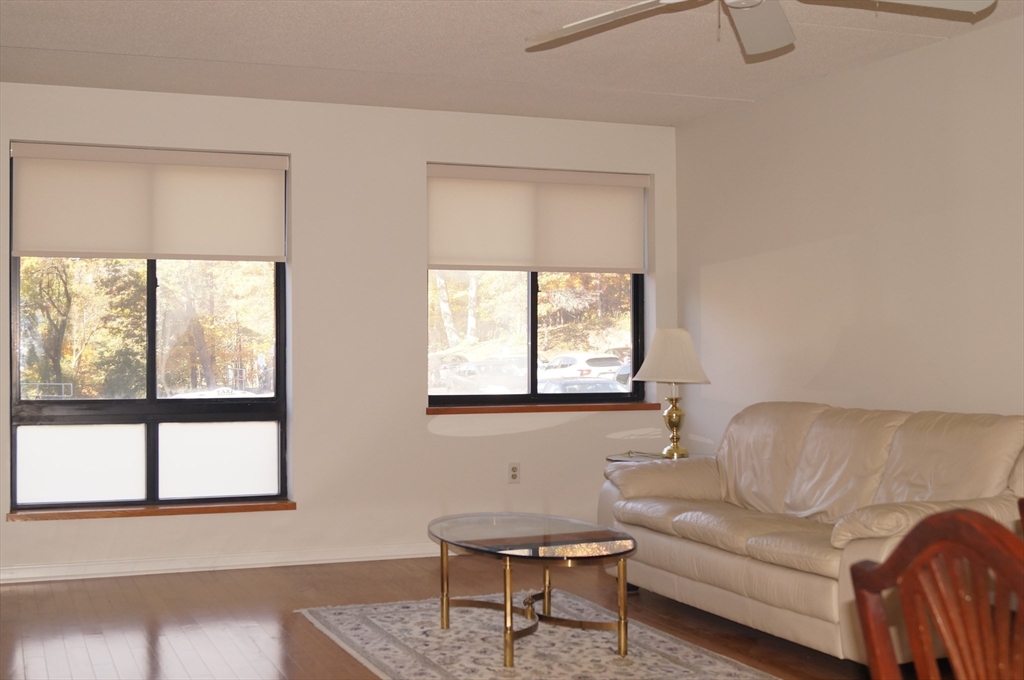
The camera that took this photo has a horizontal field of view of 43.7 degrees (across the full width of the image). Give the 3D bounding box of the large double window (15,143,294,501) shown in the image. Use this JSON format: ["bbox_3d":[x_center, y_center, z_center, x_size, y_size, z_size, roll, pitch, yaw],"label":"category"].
[{"bbox_3d":[-1.850,-0.062,6.612,1.380,1.825,0.120,0,0,-21],"label":"large double window"}]

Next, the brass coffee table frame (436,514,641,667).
[{"bbox_3d":[0.061,0.962,5.004,0.680,0.425,1.260,0,0,-21],"label":"brass coffee table frame"}]

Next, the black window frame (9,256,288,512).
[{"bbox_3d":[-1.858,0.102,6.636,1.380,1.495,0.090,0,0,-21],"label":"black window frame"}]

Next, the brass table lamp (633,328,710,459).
[{"bbox_3d":[0.867,0.287,6.803,0.416,0.695,0.416,0,0,0],"label":"brass table lamp"}]

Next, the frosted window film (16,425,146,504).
[{"bbox_3d":[-2.188,0.628,6.512,0.620,0.405,0.020,0,0,-21],"label":"frosted window film"}]

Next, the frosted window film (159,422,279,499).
[{"bbox_3d":[-1.546,0.633,6.761,0.622,0.394,0.020,0,0,-21],"label":"frosted window film"}]

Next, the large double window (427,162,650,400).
[{"bbox_3d":[0.143,-0.301,7.386,1.400,1.335,0.120,0,0,-21],"label":"large double window"}]

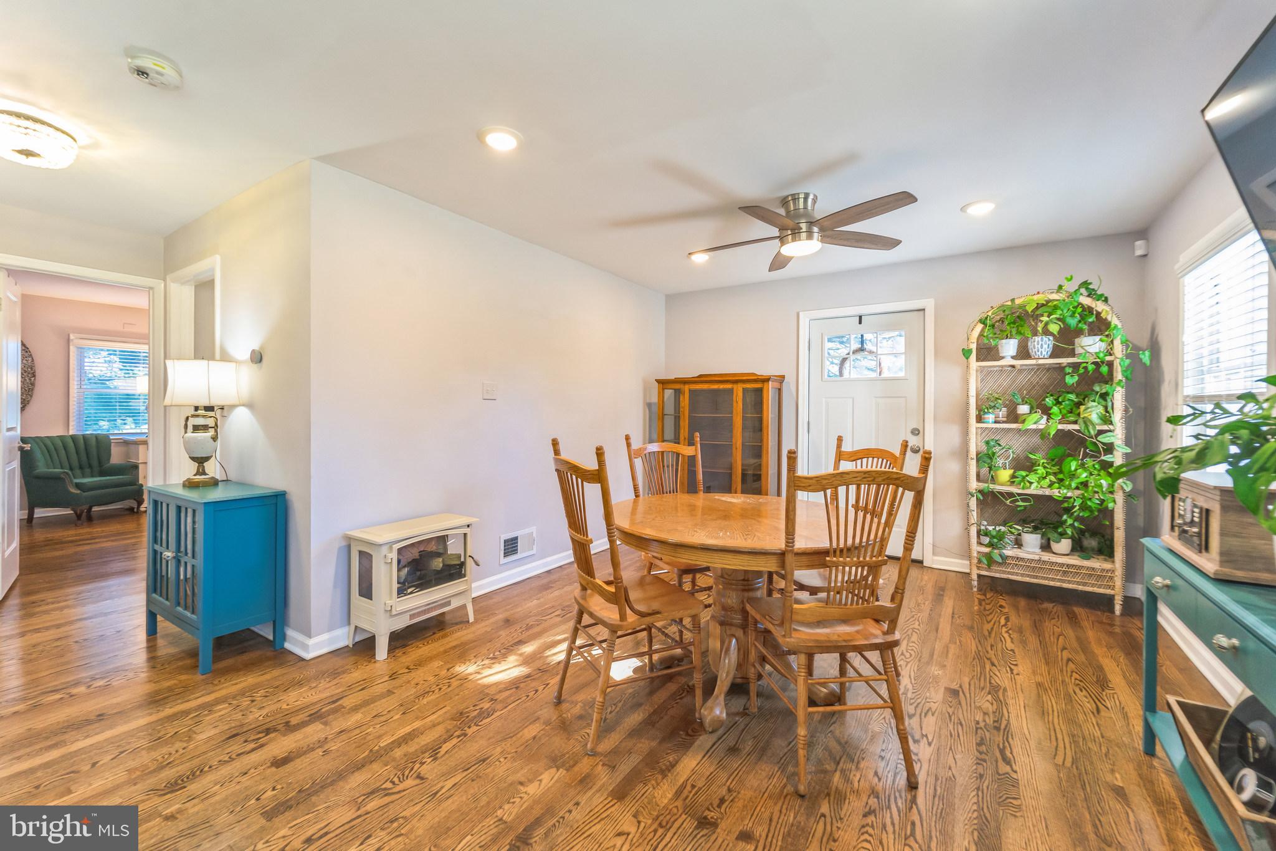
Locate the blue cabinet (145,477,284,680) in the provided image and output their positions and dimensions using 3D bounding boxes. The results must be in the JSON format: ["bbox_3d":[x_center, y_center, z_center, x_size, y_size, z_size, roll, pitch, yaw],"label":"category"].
[{"bbox_3d":[-2.240,0.747,2.635,0.740,0.800,0.360,1,2,33],"label":"blue cabinet"}]

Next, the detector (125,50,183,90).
[{"bbox_3d":[-1.691,-1.240,1.735,0.147,0.055,0.147,1,2,33],"label":"detector"}]

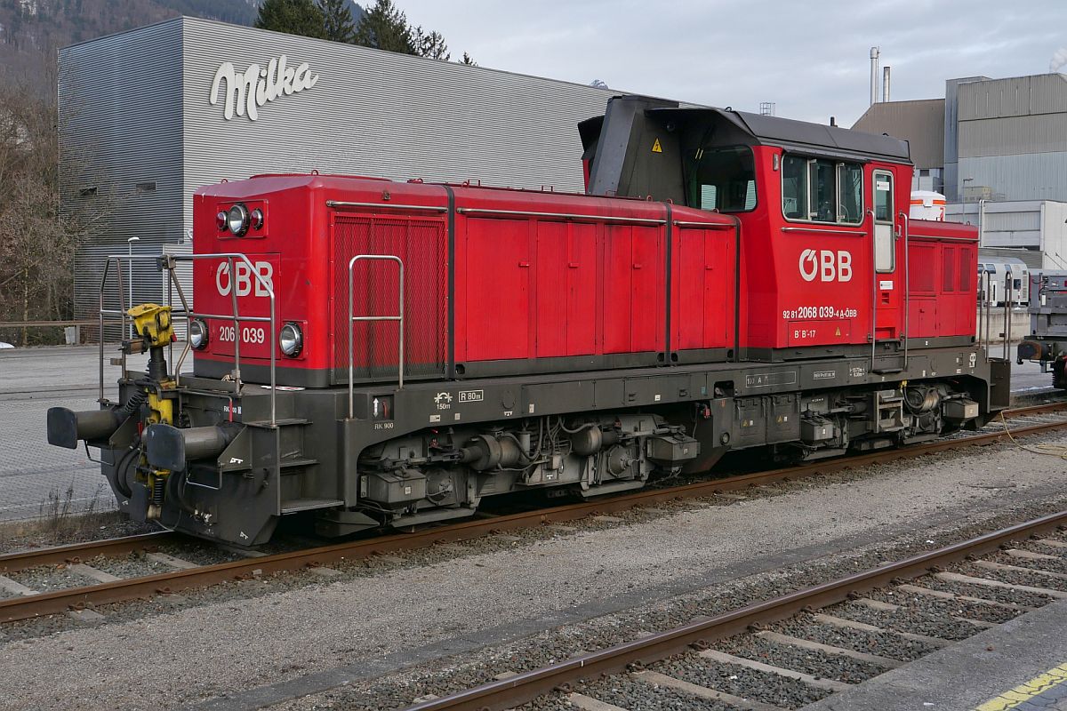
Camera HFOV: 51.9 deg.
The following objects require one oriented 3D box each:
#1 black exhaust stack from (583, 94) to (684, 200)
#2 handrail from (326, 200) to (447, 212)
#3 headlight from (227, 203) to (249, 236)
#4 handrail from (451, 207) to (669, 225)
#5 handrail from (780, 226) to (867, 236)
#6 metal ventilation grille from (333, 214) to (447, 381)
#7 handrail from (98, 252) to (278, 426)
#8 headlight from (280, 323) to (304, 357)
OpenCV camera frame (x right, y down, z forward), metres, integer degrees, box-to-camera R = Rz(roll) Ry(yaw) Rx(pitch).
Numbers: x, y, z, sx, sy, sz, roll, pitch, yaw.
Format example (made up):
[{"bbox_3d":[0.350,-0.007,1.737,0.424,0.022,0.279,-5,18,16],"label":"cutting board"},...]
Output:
[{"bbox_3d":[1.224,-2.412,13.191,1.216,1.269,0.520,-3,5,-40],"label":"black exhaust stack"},{"bbox_3d":[-1.271,-1.310,9.699,1.263,0.070,0.100,-3,5,-40],"label":"handrail"},{"bbox_3d":[-2.675,-1.229,9.936,0.306,0.306,0.100,4,5,45],"label":"headlight"},{"bbox_3d":[0.377,-1.407,11.103,2.869,0.070,0.100,-3,5,-40],"label":"handrail"},{"bbox_3d":[3.560,-1.504,13.328,1.790,0.060,0.090,-3,5,-40],"label":"handrail"},{"bbox_3d":[-1.266,-0.504,9.809,1.230,1.488,0.060,-3,5,-40],"label":"metal ventilation grille"},{"bbox_3d":[-3.078,-0.198,9.570,2.743,1.394,0.160,3,5,40],"label":"handrail"},{"bbox_3d":[-2.099,-0.143,9.517,0.293,0.293,0.100,4,5,45],"label":"headlight"}]

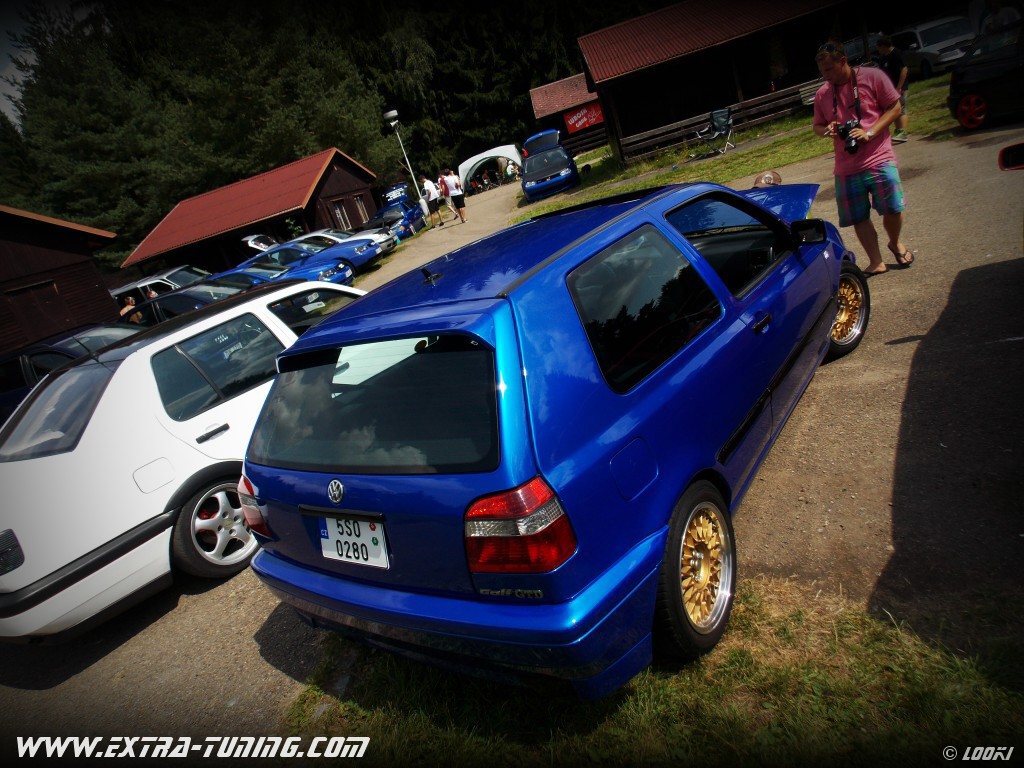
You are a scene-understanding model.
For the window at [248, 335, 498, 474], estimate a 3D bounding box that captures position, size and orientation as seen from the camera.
[{"bbox_3d":[-0.490,0.079,2.184,1.200,0.400,0.090,-3,-15,39],"label":"window"}]

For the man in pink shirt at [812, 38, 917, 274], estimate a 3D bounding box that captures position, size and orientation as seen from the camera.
[{"bbox_3d":[2.624,-1.665,5.101,0.450,1.730,0.580,-32,22,-37],"label":"man in pink shirt"}]

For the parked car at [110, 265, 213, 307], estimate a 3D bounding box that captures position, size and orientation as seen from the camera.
[{"bbox_3d":[-9.828,-2.655,20.605,4.300,1.520,1.720,-12,19,20],"label":"parked car"}]

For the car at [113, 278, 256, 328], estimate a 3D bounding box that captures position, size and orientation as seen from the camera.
[{"bbox_3d":[-6.946,-1.524,15.260,4.100,1.400,1.700,-13,18,16],"label":"car"}]

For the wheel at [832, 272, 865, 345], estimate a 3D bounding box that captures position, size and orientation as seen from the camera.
[{"bbox_3d":[1.945,-0.449,4.110,0.425,0.425,0.170,-29,21,-32],"label":"wheel"}]

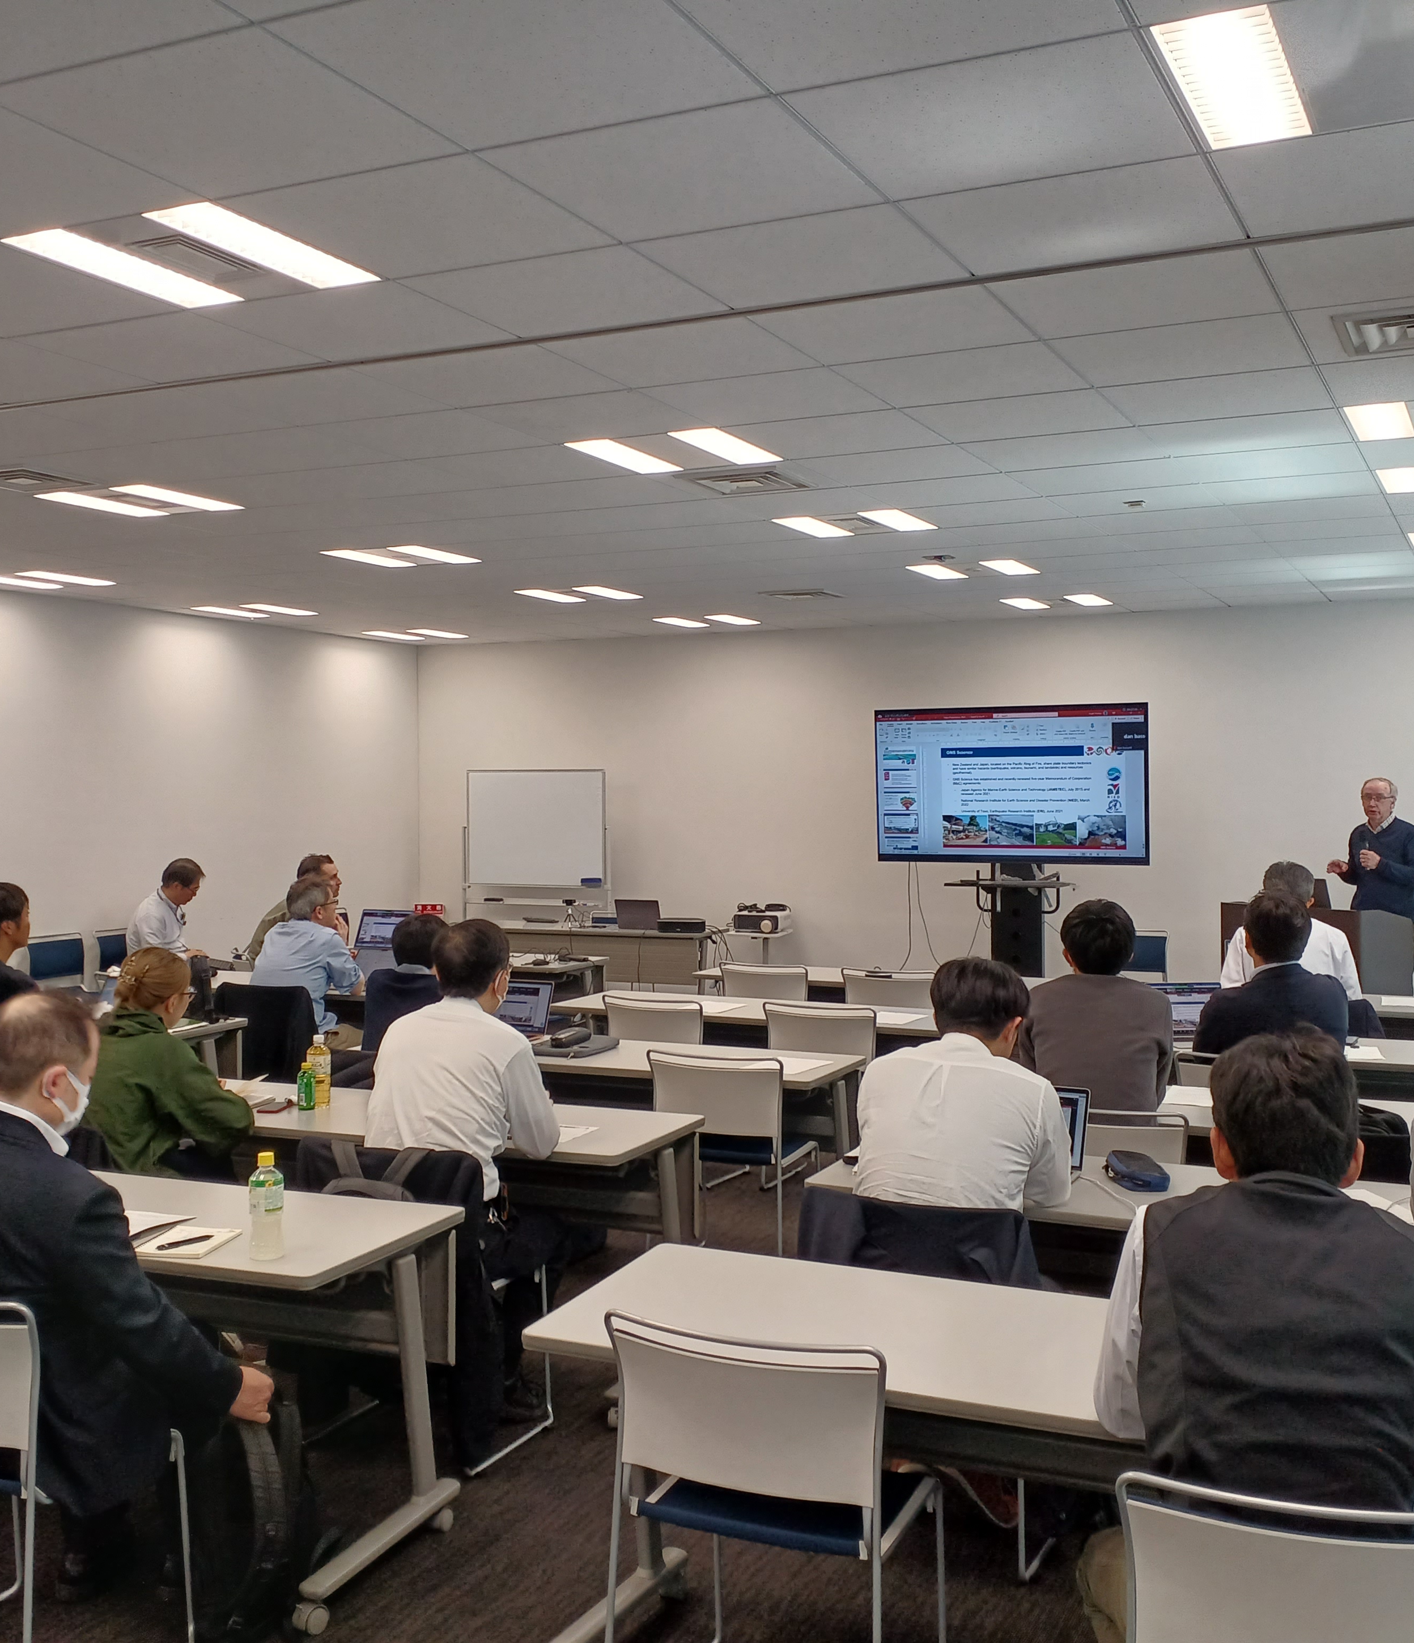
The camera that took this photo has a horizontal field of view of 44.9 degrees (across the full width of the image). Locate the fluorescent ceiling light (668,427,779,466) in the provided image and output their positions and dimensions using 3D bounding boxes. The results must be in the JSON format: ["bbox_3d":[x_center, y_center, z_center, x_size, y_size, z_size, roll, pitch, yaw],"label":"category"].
[{"bbox_3d":[0.074,-1.307,5.916,0.179,0.050,0.593,0,1,26],"label":"fluorescent ceiling light"}]

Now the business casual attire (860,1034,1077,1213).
[{"bbox_3d":[0.559,0.746,3.792,0.490,0.580,0.400,1,1,32],"label":"business casual attire"}]

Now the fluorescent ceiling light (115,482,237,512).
[{"bbox_3d":[-2.152,-1.326,6.958,0.185,0.050,0.605,0,1,26],"label":"fluorescent ceiling light"}]

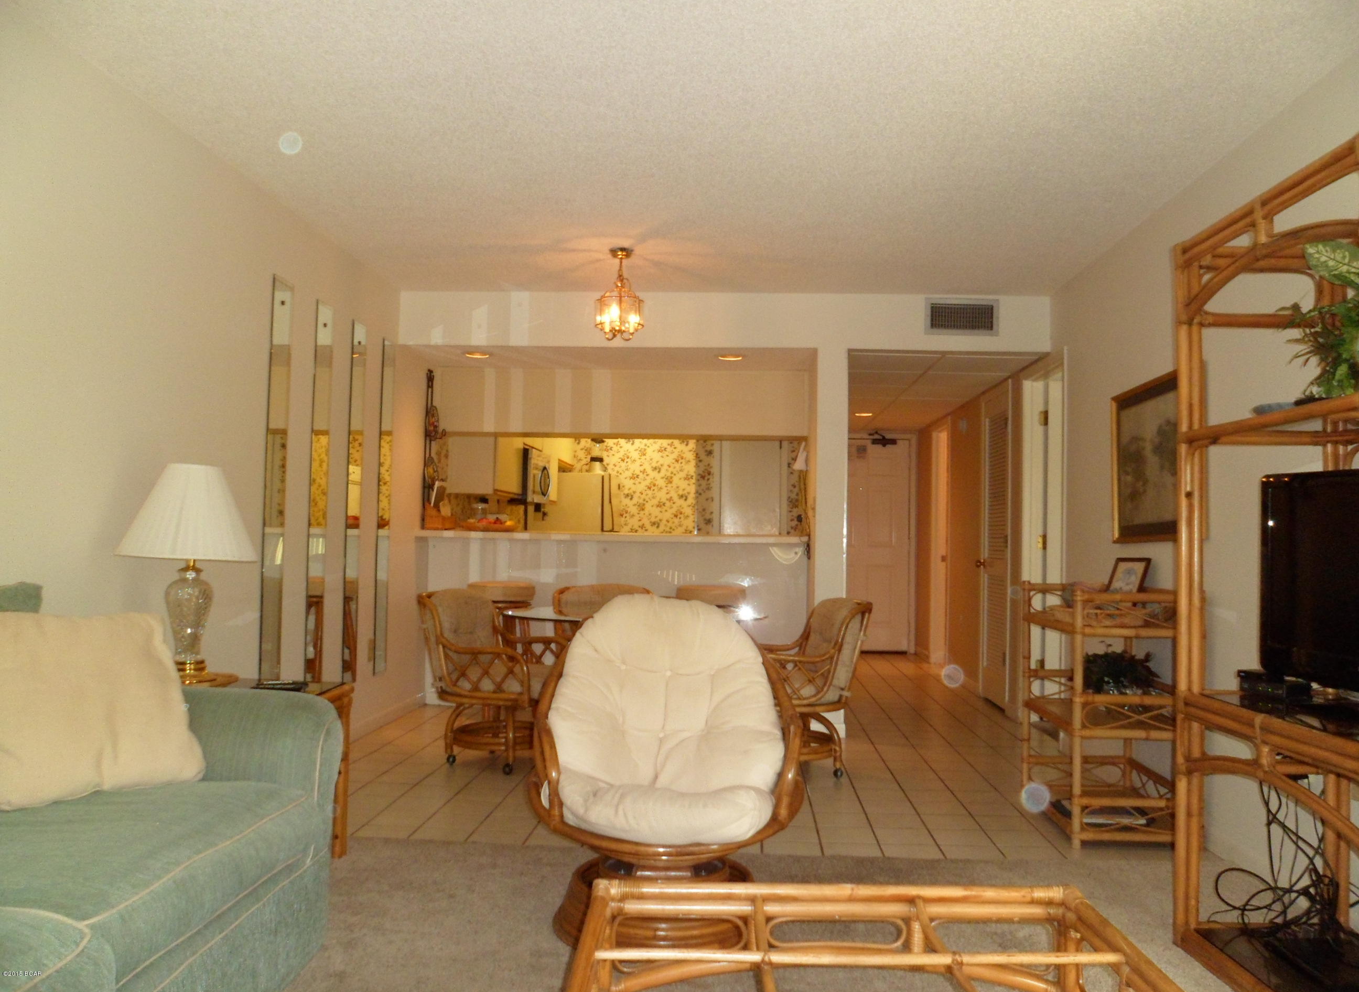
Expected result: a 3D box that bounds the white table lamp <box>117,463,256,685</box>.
[{"bbox_3d":[-1.460,0.240,3.063,0.430,0.674,0.430,1,-2,3],"label":"white table lamp"}]

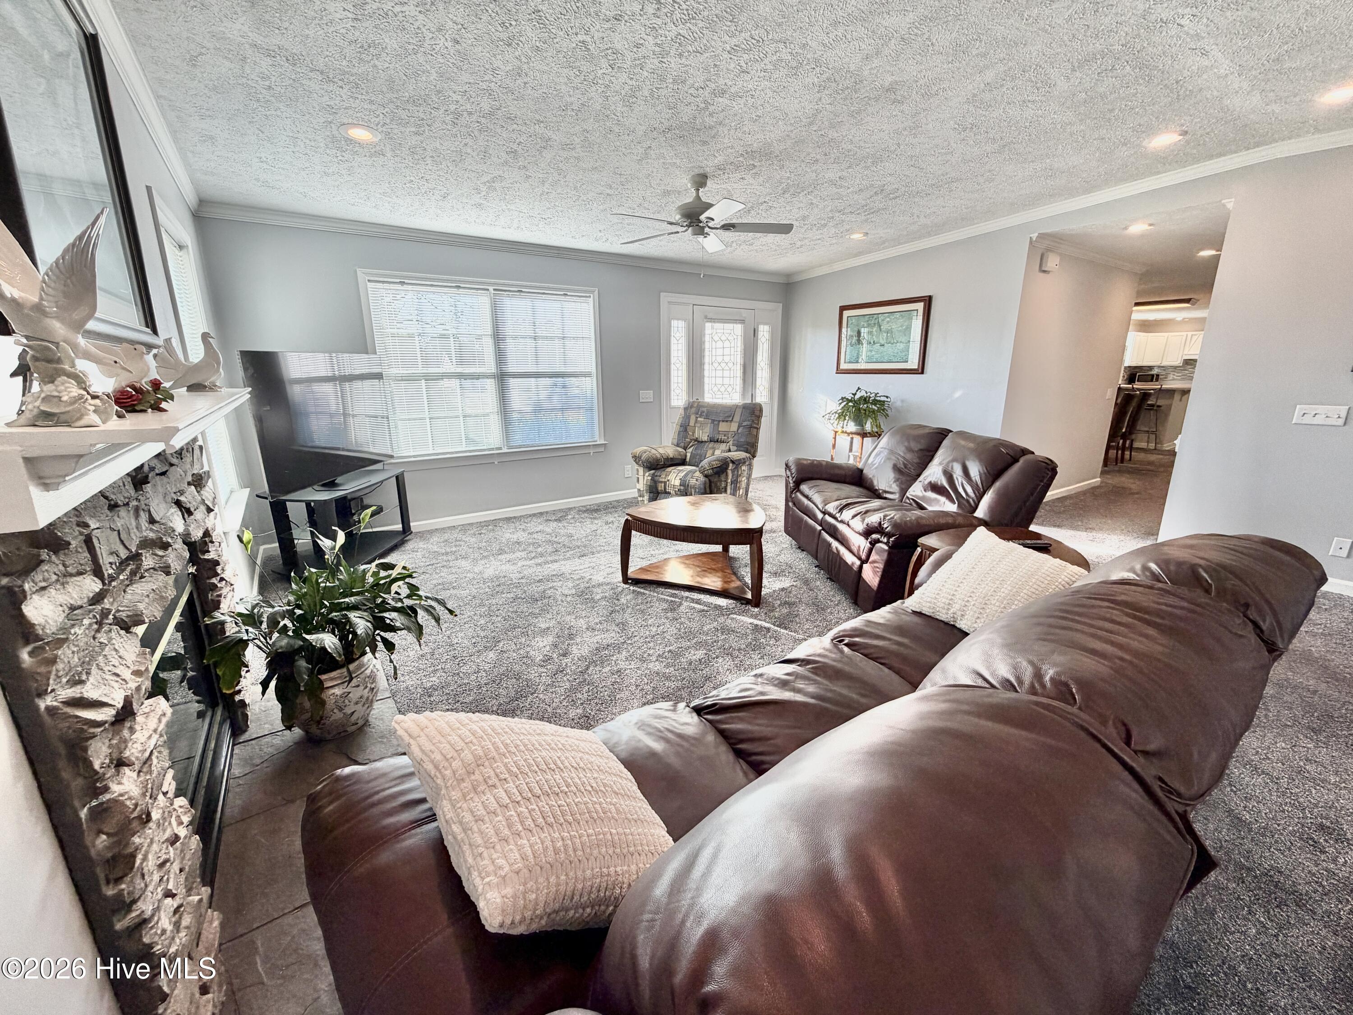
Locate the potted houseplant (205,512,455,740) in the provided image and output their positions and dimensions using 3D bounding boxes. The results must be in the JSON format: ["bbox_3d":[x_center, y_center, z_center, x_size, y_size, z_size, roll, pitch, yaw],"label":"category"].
[{"bbox_3d":[-1.293,0.454,2.129,0.790,0.830,0.740,-10,18,-34],"label":"potted houseplant"}]

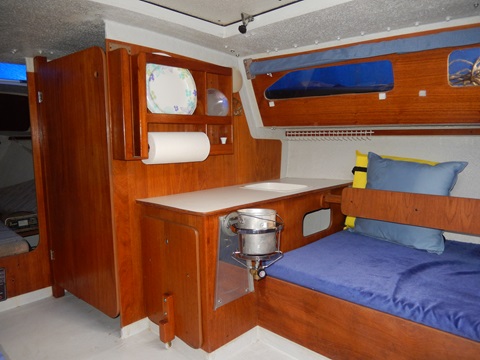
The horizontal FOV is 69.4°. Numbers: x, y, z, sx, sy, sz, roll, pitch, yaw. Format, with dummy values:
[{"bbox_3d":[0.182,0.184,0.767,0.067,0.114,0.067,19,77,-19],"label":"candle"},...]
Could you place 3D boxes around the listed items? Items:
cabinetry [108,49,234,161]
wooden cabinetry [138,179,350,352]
[{"bbox_3d":[-0.261,-0.304,1.480,0.110,0.408,0.564,5,8,43],"label":"cabinetry"},{"bbox_3d":[0.098,0.285,1.671,0.442,0.480,1.076,5,8,43],"label":"wooden cabinetry"}]

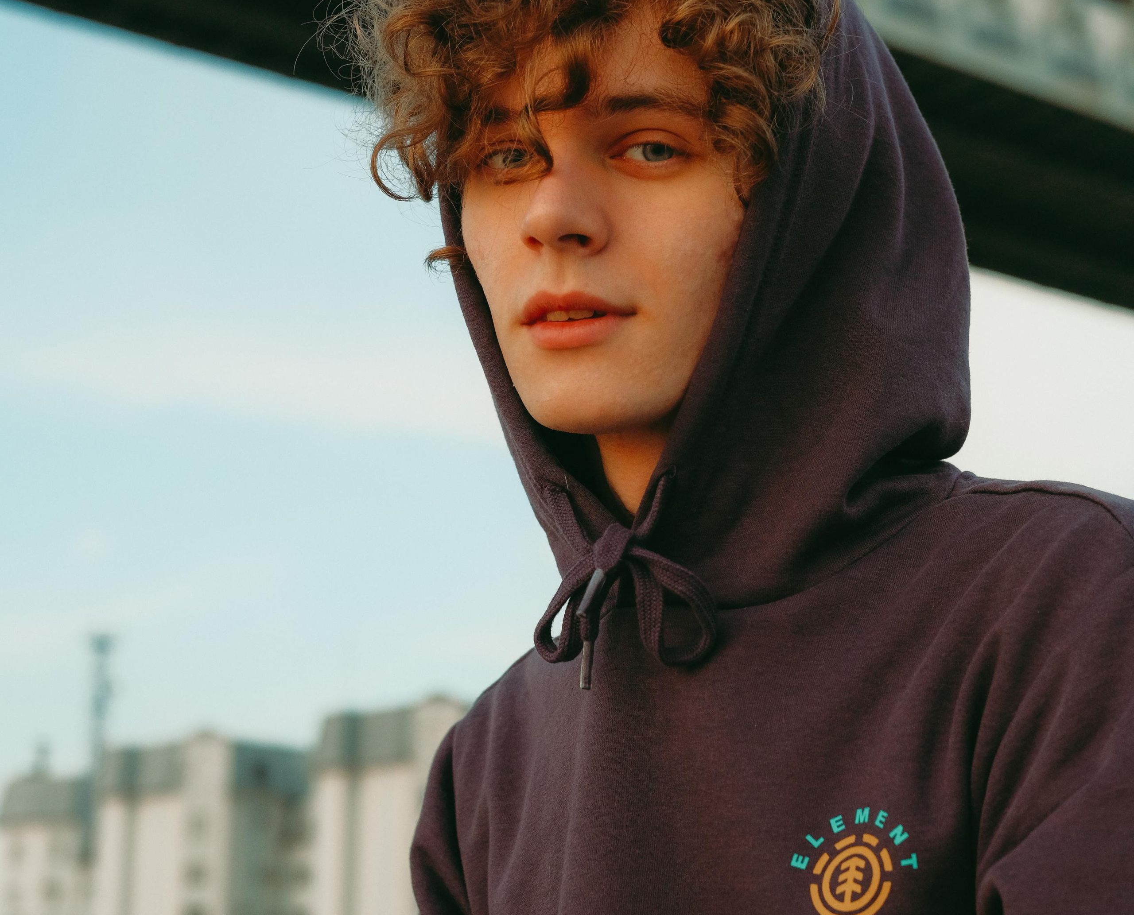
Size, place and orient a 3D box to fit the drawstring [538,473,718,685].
[{"bbox_3d":[0.024,0.051,1.010,0.070,0.084,0.040,-8,-16,31],"label":"drawstring"}]

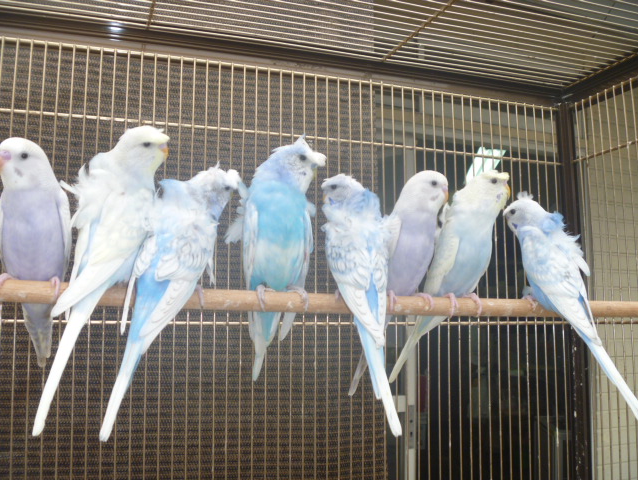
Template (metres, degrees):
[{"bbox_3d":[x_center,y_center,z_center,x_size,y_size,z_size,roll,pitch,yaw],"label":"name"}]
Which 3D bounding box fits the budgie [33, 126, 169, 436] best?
[{"bbox_3d":[-0.124,0.019,0.380,0.055,0.181,0.088,-5,-9,35],"label":"budgie"}]

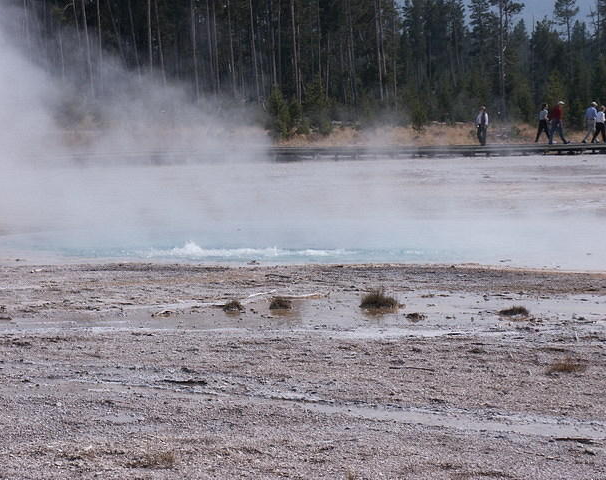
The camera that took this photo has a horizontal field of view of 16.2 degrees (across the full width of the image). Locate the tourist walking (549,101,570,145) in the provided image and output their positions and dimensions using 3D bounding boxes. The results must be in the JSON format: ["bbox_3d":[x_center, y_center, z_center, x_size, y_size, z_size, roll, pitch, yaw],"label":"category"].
[{"bbox_3d":[10.637,-4.842,88.000,0.840,1.780,0.560,-1,4,-8],"label":"tourist walking"}]

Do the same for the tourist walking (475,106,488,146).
[{"bbox_3d":[7.425,-4.716,88.000,0.520,1.660,0.360,1,4,10],"label":"tourist walking"}]

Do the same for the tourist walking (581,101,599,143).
[{"bbox_3d":[12.049,-4.908,89.000,0.720,1.754,0.540,-1,4,-14],"label":"tourist walking"}]

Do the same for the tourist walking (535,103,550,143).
[{"bbox_3d":[9.948,-4.805,88.000,0.640,1.622,0.480,-1,4,-10],"label":"tourist walking"}]

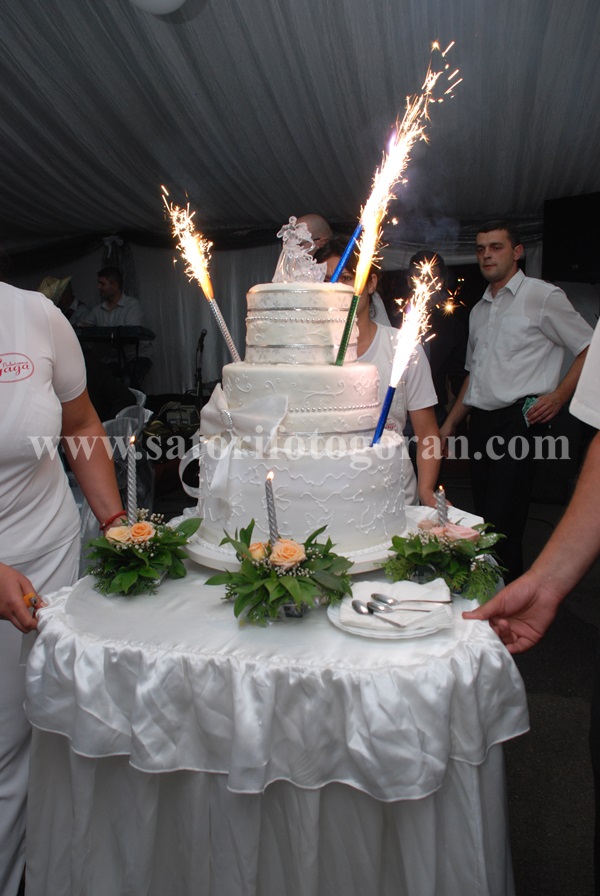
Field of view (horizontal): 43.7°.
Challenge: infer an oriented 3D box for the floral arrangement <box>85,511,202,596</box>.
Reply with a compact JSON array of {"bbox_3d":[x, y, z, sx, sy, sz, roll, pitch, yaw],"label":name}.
[{"bbox_3d":[-0.347,0.234,1.670,0.260,0.175,0.210,-1,9,0],"label":"floral arrangement"}]

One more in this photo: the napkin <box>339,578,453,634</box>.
[{"bbox_3d":[0.192,0.318,1.501,0.215,0.040,0.200,-1,9,0],"label":"napkin"}]

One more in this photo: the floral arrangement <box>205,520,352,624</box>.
[{"bbox_3d":[-0.043,0.248,1.510,0.295,0.185,0.250,-1,9,0],"label":"floral arrangement"}]

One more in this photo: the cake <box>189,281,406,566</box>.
[{"bbox_3d":[-0.006,-0.085,1.530,0.441,0.502,0.433,0,10,0],"label":"cake"}]

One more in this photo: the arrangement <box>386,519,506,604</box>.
[{"bbox_3d":[0.307,0.240,1.610,0.258,0.165,0.210,-1,9,0],"label":"arrangement"}]

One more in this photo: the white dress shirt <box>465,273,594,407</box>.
[{"bbox_3d":[0.922,-0.437,2.980,0.290,0.580,0.470,-9,12,-40],"label":"white dress shirt"}]

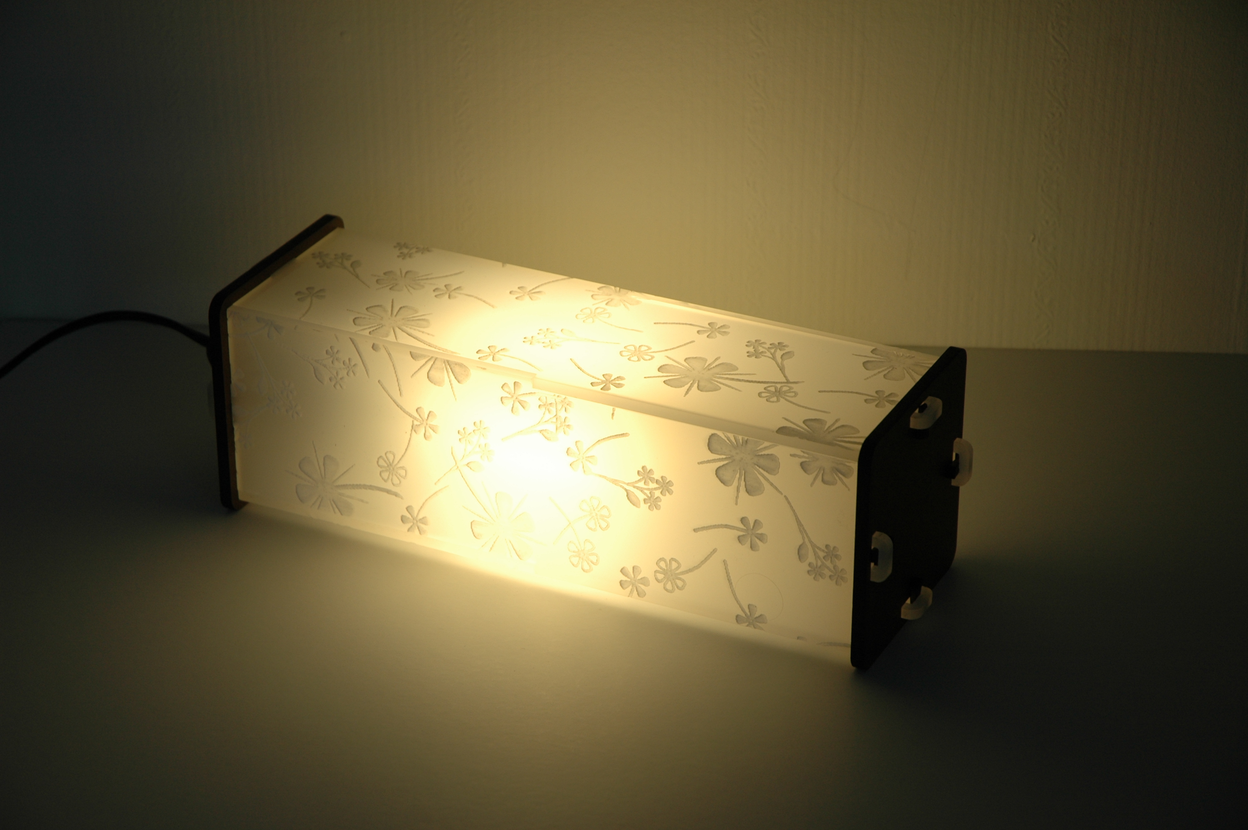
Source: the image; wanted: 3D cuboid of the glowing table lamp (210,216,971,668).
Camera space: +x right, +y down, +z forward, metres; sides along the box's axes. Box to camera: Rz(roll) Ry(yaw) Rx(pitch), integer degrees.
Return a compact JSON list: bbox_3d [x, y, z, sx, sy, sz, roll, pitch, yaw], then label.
[{"bbox_3d":[-0.017,0.007,1.563,0.295,0.094,0.094,13,30,23],"label":"glowing table lamp"}]

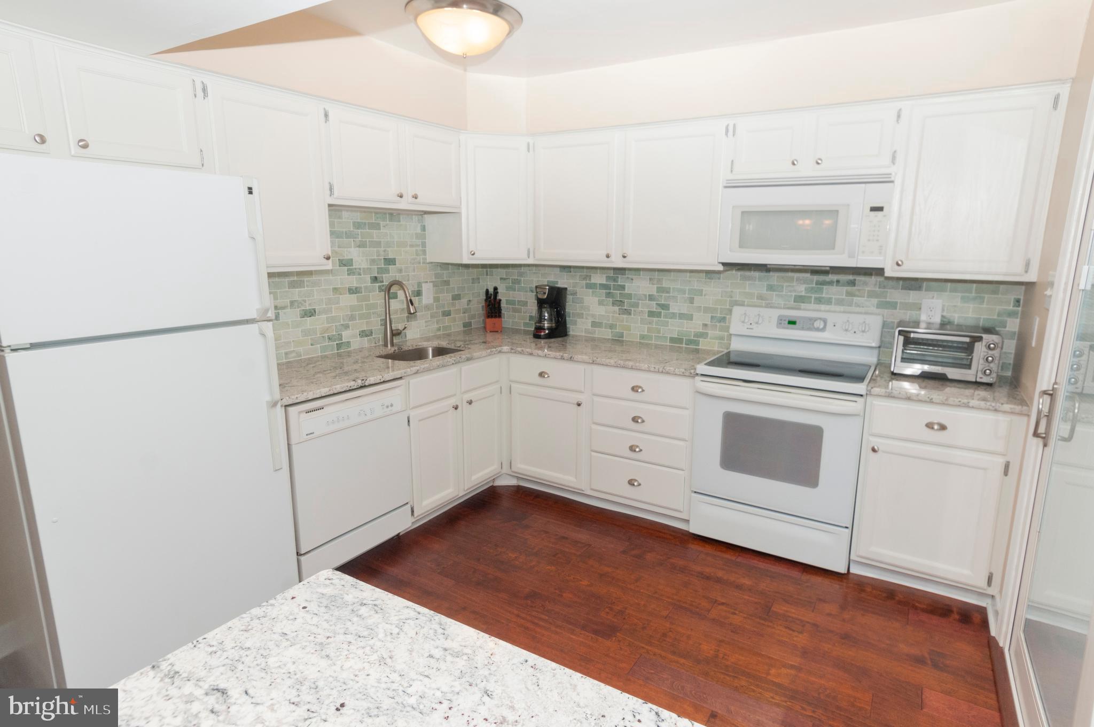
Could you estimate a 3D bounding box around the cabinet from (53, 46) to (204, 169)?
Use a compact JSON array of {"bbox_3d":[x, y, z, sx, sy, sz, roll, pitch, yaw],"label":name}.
[{"bbox_3d":[-1.474,-0.898,1.963,0.025,0.335,0.409,9,15,34],"label":"cabinet"}]

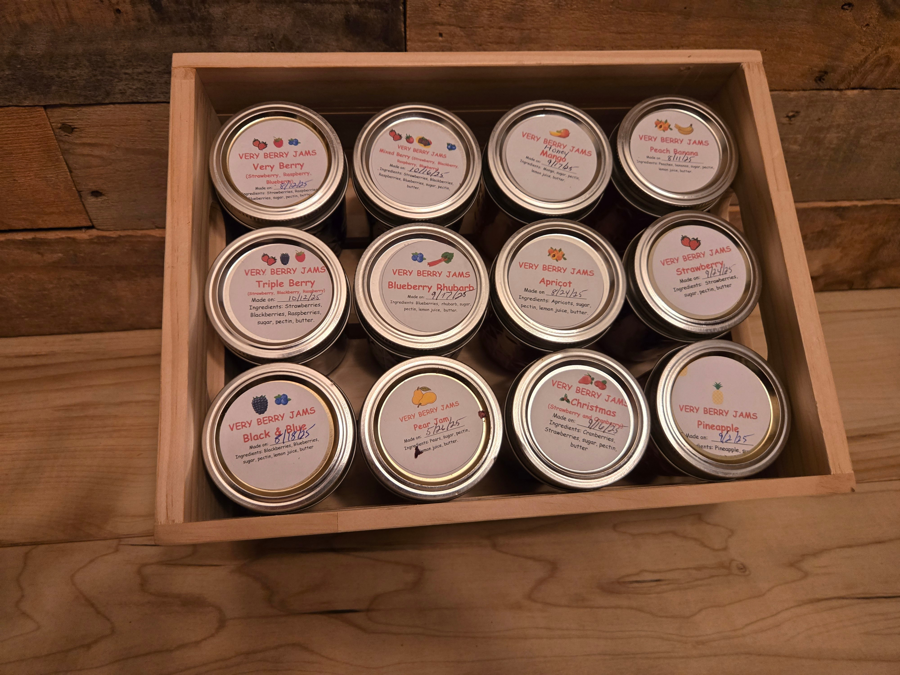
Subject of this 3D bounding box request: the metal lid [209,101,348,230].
[{"bbox_3d":[-0.093,-0.093,0.325,0.073,0.015,0.073,-3,77,-5],"label":"metal lid"}]

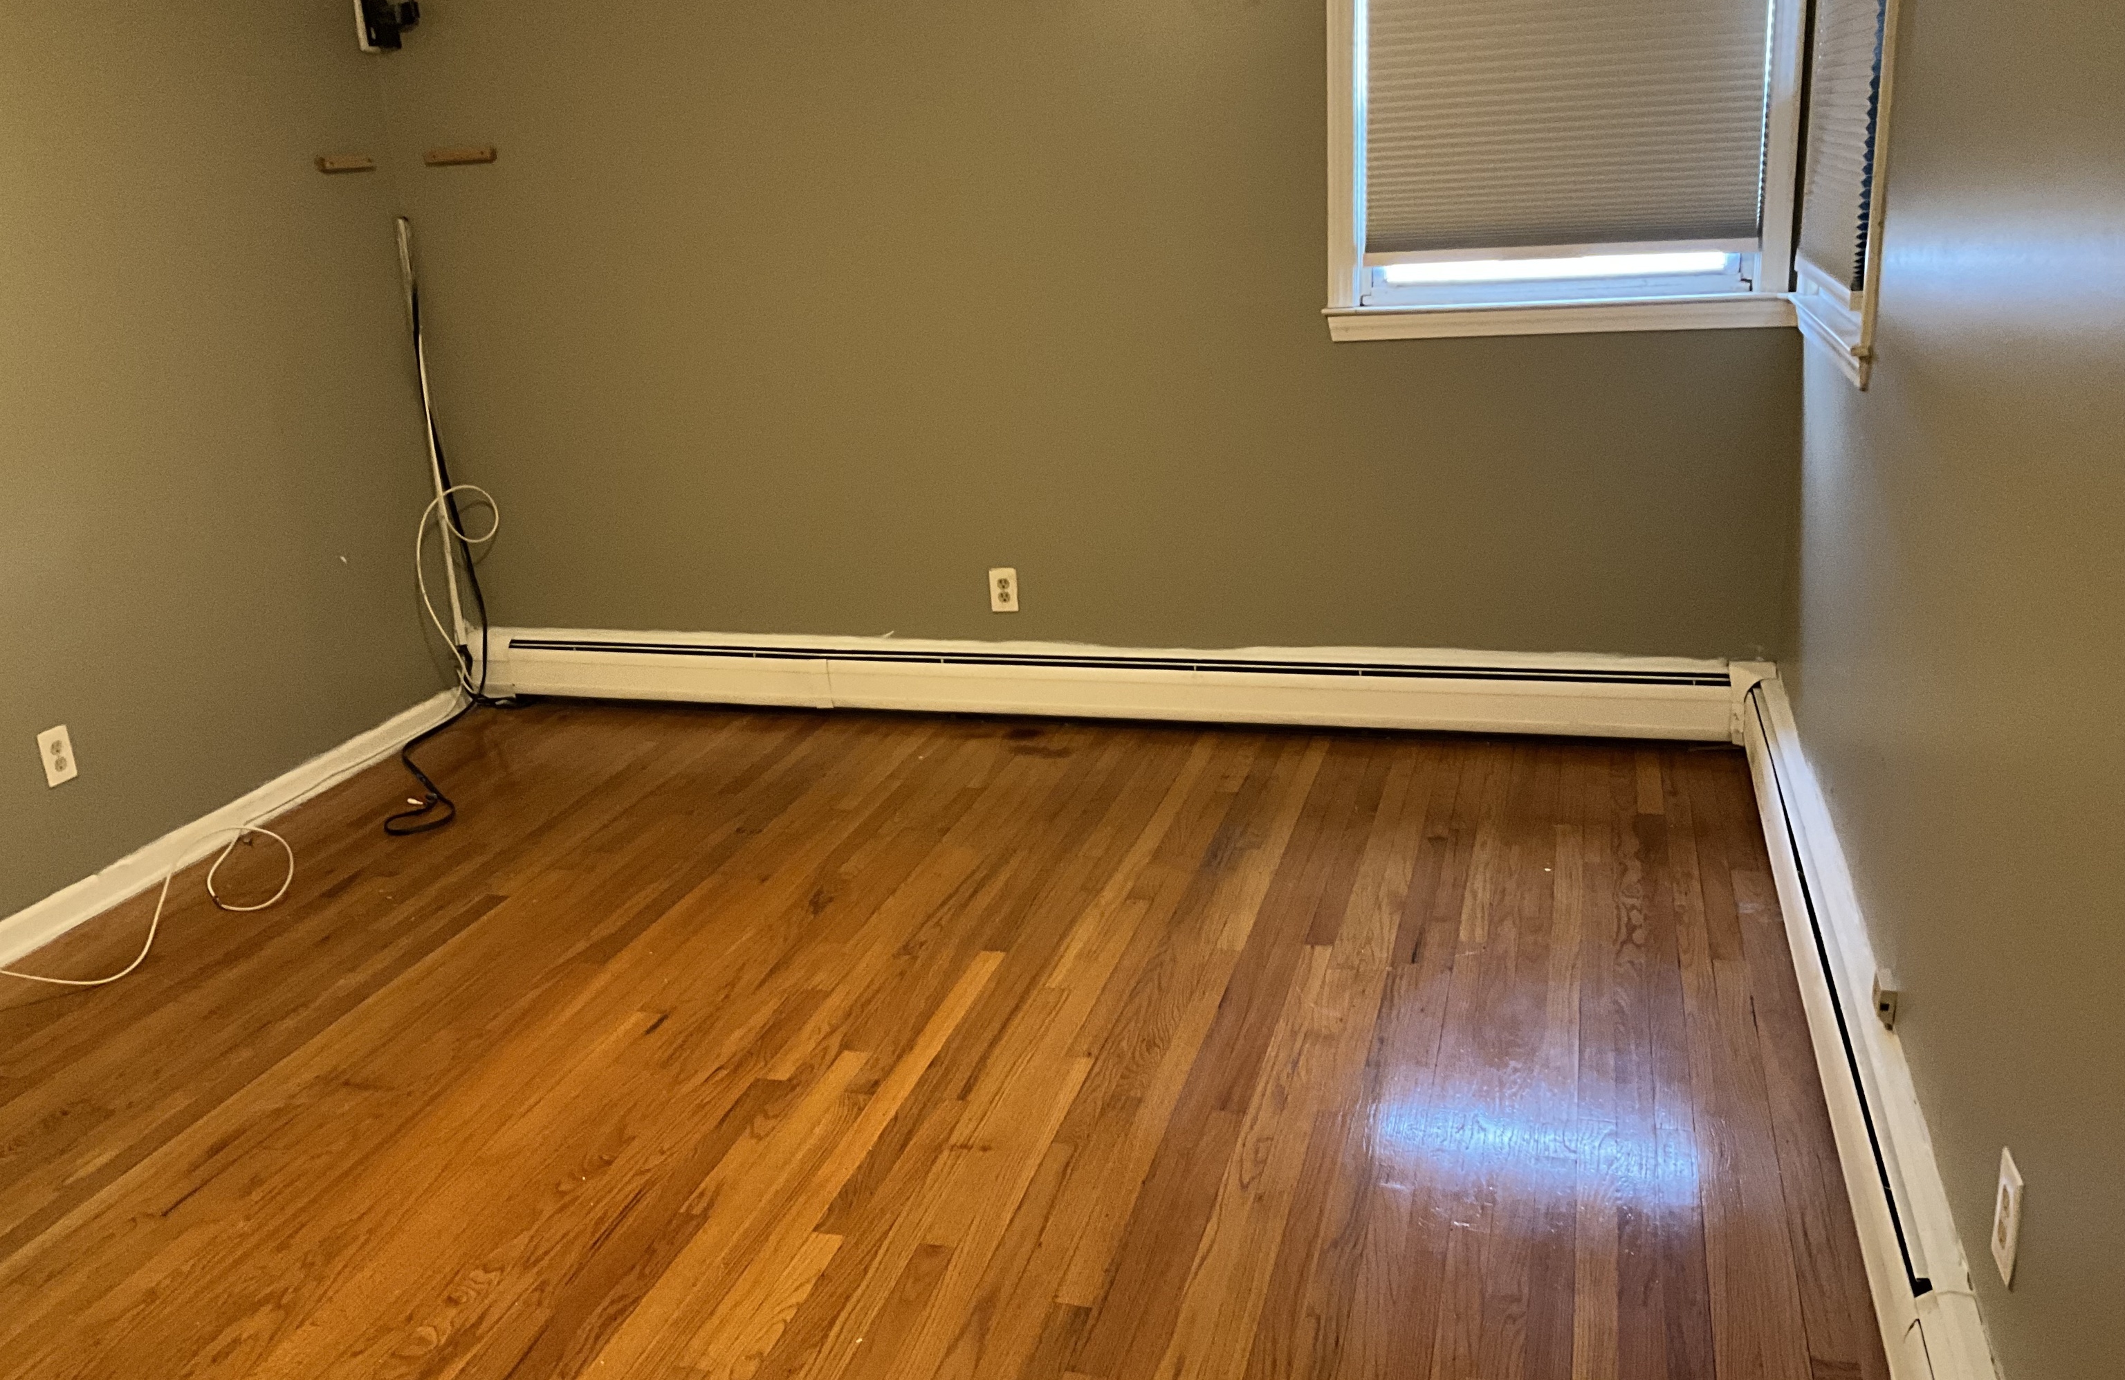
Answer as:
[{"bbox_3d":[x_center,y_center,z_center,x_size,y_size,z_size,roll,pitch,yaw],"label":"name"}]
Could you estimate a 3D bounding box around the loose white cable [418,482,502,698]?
[{"bbox_3d":[-1.656,-0.260,5.015,0.180,0.600,0.160,2,18,16],"label":"loose white cable"}]

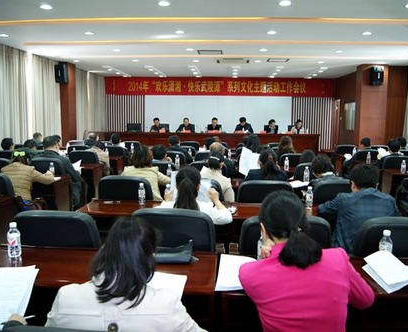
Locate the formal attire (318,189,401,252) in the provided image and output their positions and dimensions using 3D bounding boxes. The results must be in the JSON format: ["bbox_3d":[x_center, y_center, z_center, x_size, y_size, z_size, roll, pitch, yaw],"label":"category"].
[{"bbox_3d":[1.262,0.462,3.078,0.580,0.600,0.500,0,7,2],"label":"formal attire"}]

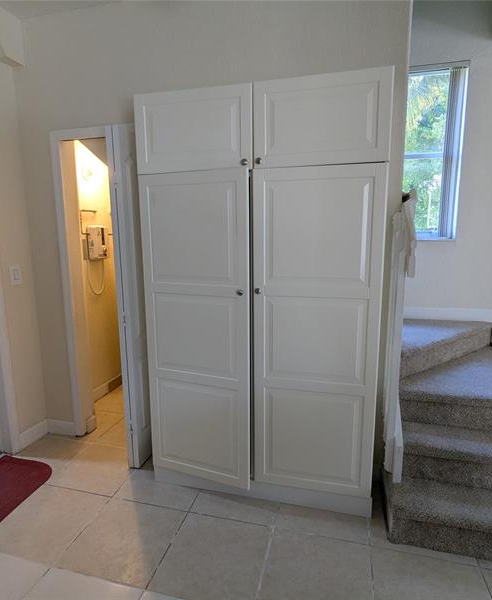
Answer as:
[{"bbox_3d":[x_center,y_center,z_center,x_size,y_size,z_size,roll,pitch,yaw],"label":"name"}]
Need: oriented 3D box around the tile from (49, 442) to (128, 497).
[{"bbox_3d":[-0.914,1.065,2.336,0.453,0.010,0.453,2,10,14],"label":"tile"}]

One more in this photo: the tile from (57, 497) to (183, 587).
[{"bbox_3d":[-0.582,1.153,1.790,0.453,0.010,0.453,2,10,14],"label":"tile"}]

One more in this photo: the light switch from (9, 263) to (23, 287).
[{"bbox_3d":[-1.508,-0.161,2.429,0.010,0.122,0.080,2,10,14],"label":"light switch"}]

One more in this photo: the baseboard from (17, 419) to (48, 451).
[{"bbox_3d":[-1.495,0.957,2.622,0.015,0.112,0.215,2,10,14],"label":"baseboard"}]

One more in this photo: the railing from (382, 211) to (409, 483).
[{"bbox_3d":[0.783,0.245,1.907,0.080,1.360,0.270,2,10,14],"label":"railing"}]

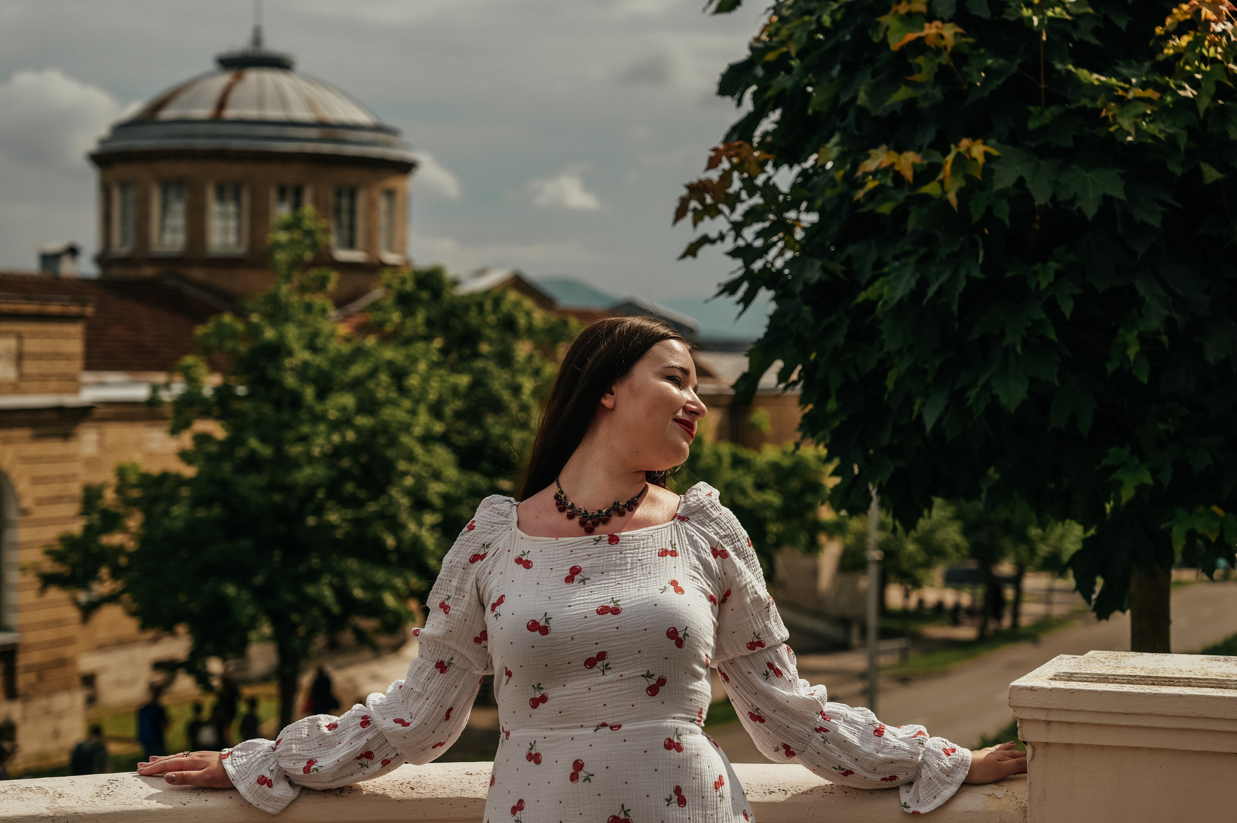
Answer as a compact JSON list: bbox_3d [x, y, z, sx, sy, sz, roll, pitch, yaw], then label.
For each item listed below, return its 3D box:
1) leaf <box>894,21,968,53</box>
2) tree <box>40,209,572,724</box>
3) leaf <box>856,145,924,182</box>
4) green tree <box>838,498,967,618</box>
[{"bbox_3d":[0.700,-0.840,5.400,0.160,0.075,0.100,1,2,0],"label":"leaf"},{"bbox_3d":[-4.809,1.270,37.000,7.900,8.700,7.200,1,2,0],"label":"tree"},{"bbox_3d":[0.611,-0.556,5.400,0.150,0.085,0.100,1,2,0],"label":"leaf"},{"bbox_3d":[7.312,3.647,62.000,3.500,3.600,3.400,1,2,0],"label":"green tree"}]

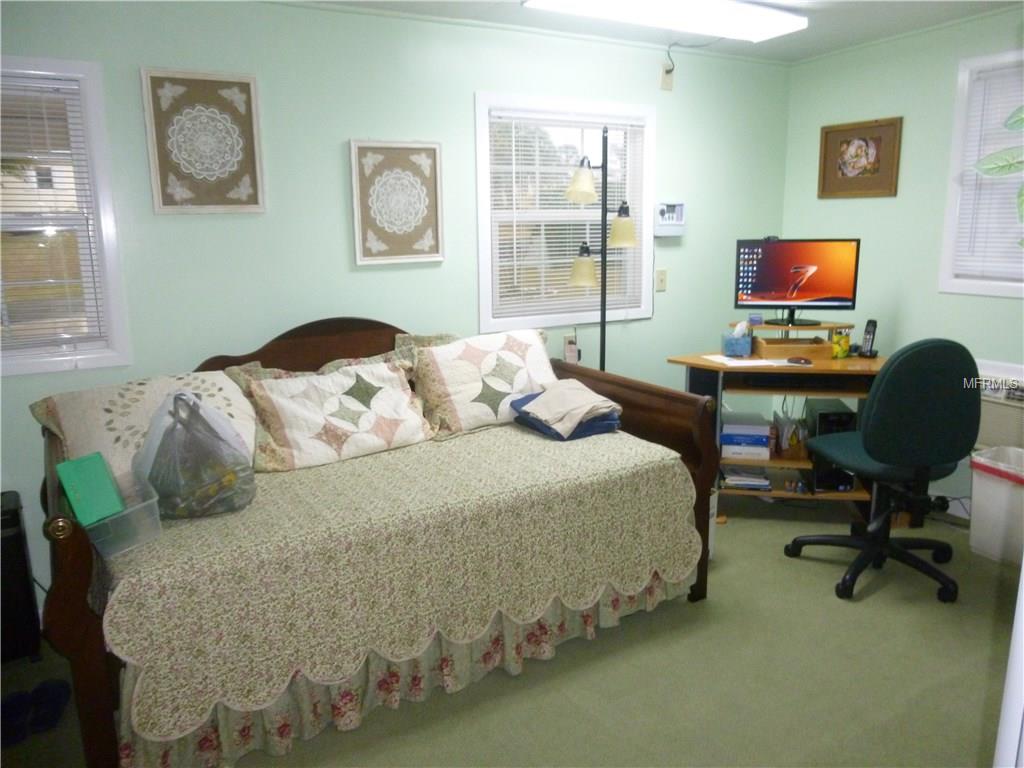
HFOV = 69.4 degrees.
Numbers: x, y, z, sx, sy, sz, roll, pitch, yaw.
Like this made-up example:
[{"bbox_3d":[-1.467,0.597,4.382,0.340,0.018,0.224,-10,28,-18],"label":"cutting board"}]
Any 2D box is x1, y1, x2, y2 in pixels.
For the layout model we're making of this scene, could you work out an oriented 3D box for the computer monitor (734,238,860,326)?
[{"bbox_3d":[1.447,-0.521,3.755,0.577,0.430,0.210,2,12,13],"label":"computer monitor"}]

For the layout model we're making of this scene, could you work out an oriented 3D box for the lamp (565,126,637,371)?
[{"bbox_3d":[0.438,-0.252,3.576,0.430,1.891,0.300,-7,14,-28],"label":"lamp"}]

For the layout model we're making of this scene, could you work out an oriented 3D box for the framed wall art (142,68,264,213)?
[{"bbox_3d":[-1.152,-0.902,2.788,0.392,0.502,0.025,-7,14,-28],"label":"framed wall art"}]

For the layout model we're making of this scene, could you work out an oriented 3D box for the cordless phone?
[{"bbox_3d":[1.823,-0.234,3.782,0.100,0.185,0.095,-11,16,-39],"label":"cordless phone"}]

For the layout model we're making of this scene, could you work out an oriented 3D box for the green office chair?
[{"bbox_3d":[1.529,0.290,3.014,0.640,1.030,0.670,-1,12,-2],"label":"green office chair"}]

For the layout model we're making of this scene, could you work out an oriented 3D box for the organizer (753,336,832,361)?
[{"bbox_3d":[1.450,-0.188,3.829,0.355,0.087,0.190,1,12,11],"label":"organizer"}]

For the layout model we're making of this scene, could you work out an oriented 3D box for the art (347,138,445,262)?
[{"bbox_3d":[-0.486,-0.778,3.186,0.395,0.509,0.025,-7,14,-28],"label":"art"}]

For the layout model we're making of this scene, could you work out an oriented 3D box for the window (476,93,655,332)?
[{"bbox_3d":[0.272,-0.825,3.639,1.012,1.067,0.090,-7,14,-28],"label":"window"}]

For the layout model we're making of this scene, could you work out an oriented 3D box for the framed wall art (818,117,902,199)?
[{"bbox_3d":[1.781,-1.149,3.800,0.025,0.372,0.462,-7,14,-28],"label":"framed wall art"}]

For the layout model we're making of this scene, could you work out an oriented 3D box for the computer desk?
[{"bbox_3d":[1.482,0.233,3.908,1.280,0.771,0.800,2,12,14],"label":"computer desk"}]

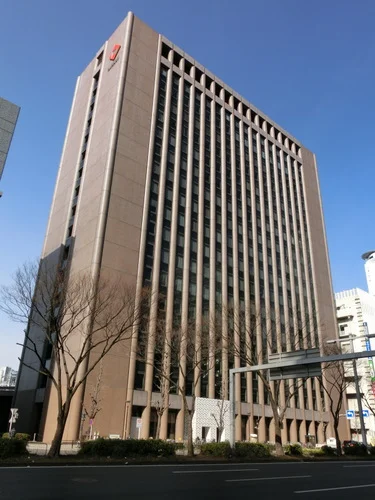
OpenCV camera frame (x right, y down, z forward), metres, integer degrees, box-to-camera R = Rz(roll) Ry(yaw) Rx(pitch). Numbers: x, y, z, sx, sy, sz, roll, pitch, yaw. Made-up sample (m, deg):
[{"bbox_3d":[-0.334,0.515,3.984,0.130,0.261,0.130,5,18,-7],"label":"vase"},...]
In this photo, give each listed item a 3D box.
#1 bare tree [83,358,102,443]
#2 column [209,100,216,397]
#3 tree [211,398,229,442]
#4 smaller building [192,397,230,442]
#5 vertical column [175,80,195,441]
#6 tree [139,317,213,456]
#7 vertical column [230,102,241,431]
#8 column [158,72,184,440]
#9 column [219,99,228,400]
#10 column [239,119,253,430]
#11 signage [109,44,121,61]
[{"bbox_3d":[-10.890,16.991,45.345,2.243,9.348,2.130,22,-31,-36],"label":"bare tree"},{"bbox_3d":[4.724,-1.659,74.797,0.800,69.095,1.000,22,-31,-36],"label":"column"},{"bbox_3d":[4.530,24.398,56.907,2.533,6.593,2.406,22,-31,-36],"label":"tree"},{"bbox_3d":[3.096,26.388,61.345,7.830,6.813,3.200,22,-31,-36],"label":"smaller building"},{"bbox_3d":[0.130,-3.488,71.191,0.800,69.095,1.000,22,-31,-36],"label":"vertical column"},{"bbox_3d":[-0.766,10.001,30.561,5.592,10.000,5.313,2,-25,1],"label":"tree"},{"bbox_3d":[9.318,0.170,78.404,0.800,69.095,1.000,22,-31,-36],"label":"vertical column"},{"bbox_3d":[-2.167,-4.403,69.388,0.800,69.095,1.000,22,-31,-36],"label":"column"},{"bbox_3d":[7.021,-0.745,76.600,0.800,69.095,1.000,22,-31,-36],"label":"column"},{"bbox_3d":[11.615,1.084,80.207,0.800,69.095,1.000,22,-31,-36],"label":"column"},{"bbox_3d":[-14.253,-38.964,79.383,0.400,4.800,3.400,22,-31,-36],"label":"signage"}]

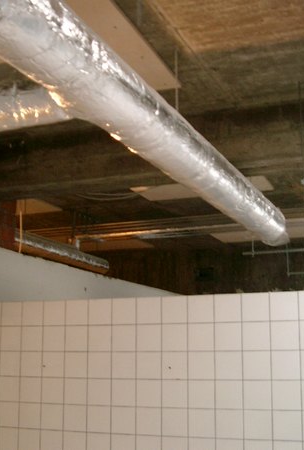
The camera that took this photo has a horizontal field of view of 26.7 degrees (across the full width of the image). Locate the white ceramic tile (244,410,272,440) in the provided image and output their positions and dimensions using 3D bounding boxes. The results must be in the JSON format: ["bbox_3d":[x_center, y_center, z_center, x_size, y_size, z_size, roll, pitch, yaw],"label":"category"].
[{"bbox_3d":[0.548,1.032,3.300,0.150,0.150,0.009,-5,-13,21],"label":"white ceramic tile"}]

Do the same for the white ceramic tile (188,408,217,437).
[{"bbox_3d":[0.264,1.046,3.386,0.150,0.150,0.010,-5,-13,21],"label":"white ceramic tile"}]

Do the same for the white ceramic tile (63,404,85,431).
[{"bbox_3d":[-0.440,1.109,3.686,0.150,0.150,0.010,-5,-13,21],"label":"white ceramic tile"}]

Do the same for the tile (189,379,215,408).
[{"bbox_3d":[0.264,0.901,3.416,0.150,0.150,0.010,-5,-13,21],"label":"tile"}]

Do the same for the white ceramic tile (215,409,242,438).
[{"bbox_3d":[0.402,1.033,3.329,0.150,0.150,0.010,-5,-13,21],"label":"white ceramic tile"}]

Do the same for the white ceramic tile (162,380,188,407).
[{"bbox_3d":[0.128,0.918,3.492,0.150,0.150,0.009,-5,-13,21],"label":"white ceramic tile"}]

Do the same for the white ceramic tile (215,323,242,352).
[{"bbox_3d":[0.405,0.594,3.418,0.150,0.150,0.010,-5,-13,21],"label":"white ceramic tile"}]

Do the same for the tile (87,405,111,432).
[{"bbox_3d":[-0.300,1.091,3.606,0.150,0.150,0.010,-5,-13,21],"label":"tile"}]

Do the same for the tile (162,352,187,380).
[{"bbox_3d":[0.124,0.766,3.501,0.150,0.150,0.010,-5,-13,21],"label":"tile"}]

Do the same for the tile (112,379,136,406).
[{"bbox_3d":[-0.158,0.936,3.582,0.150,0.150,0.010,-5,-13,21],"label":"tile"}]

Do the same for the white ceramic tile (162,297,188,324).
[{"bbox_3d":[0.124,0.468,3.533,0.150,0.150,0.008,-5,-13,21],"label":"white ceramic tile"}]

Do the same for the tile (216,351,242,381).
[{"bbox_3d":[0.406,0.742,3.390,0.150,0.150,0.010,-5,-13,21],"label":"tile"}]

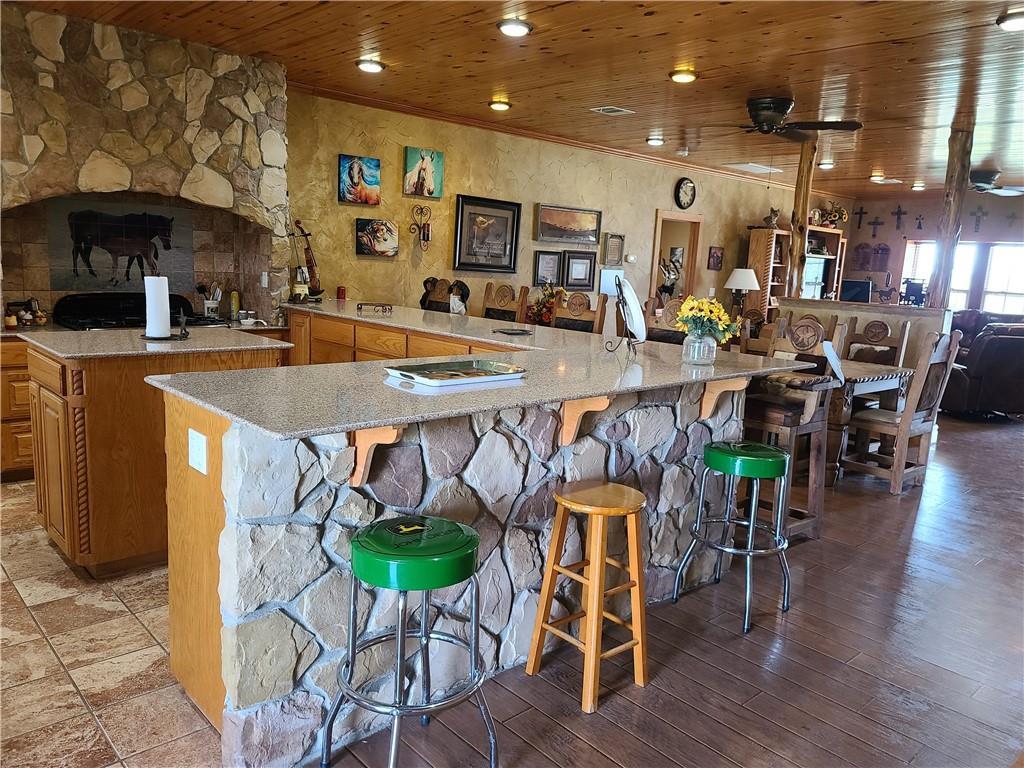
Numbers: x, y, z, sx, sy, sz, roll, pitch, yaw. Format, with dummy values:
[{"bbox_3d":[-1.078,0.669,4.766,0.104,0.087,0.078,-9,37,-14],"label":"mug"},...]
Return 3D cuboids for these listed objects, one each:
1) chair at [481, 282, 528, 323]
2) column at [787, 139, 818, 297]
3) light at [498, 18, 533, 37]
[{"bbox_3d":[-0.242,-0.192,6.265,0.570,1.230,0.480,-6,14,-43],"label":"chair"},{"bbox_3d":[3.010,-1.663,7.670,0.210,1.530,0.210,-6,13,-43],"label":"column"},{"bbox_3d":[0.018,-1.956,4.068,0.200,0.035,0.200,3,10,-1],"label":"light"}]

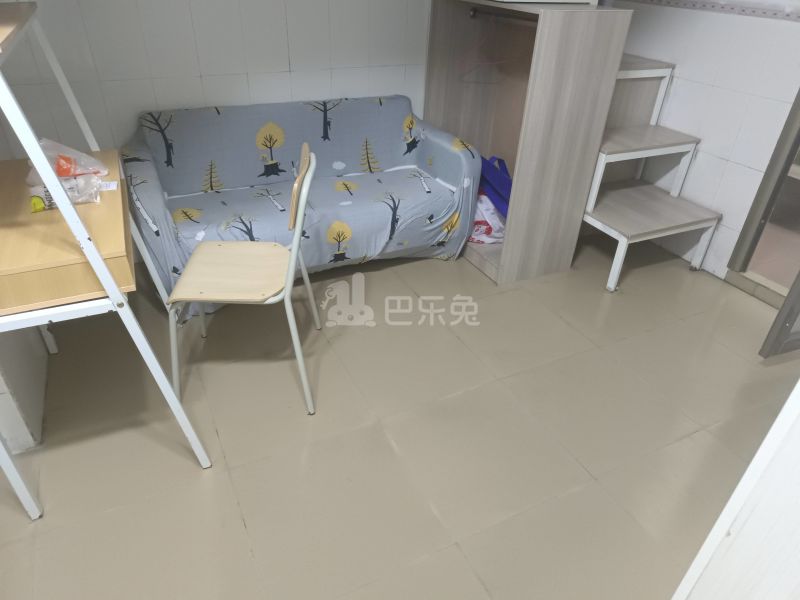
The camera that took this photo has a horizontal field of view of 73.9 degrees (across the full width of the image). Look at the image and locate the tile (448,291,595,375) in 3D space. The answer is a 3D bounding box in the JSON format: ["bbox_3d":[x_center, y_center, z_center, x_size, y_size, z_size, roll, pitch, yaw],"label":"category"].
[{"bbox_3d":[0.489,0.132,2.293,0.500,0.010,0.500,-13,36,-23],"label":"tile"}]

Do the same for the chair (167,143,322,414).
[{"bbox_3d":[-0.507,-0.115,1.773,0.520,0.880,0.510,-1,32,-5],"label":"chair"}]

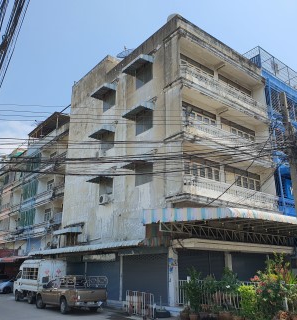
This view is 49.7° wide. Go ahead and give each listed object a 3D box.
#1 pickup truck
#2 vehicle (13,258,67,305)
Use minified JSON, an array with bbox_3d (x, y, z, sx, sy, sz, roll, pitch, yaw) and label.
[{"bbox_3d":[-4.016,6.786,16.402,1.680,1.680,4.950,15,-24,-36],"label":"pickup truck"},{"bbox_3d":[-7.152,7.979,21.126,1.760,2.500,4.150,15,-24,-36],"label":"vehicle"}]

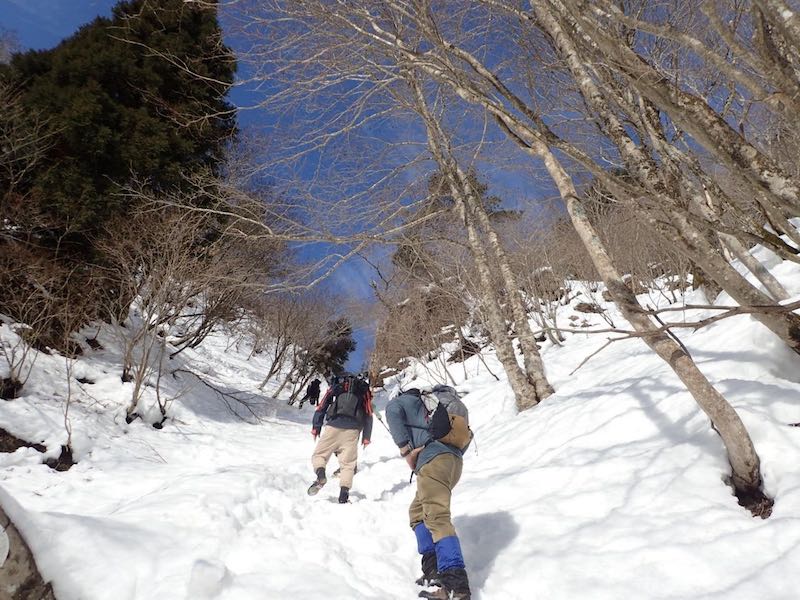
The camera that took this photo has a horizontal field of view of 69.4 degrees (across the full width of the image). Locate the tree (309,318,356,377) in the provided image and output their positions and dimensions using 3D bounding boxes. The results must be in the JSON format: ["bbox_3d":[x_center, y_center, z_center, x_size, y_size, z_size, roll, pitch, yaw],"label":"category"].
[{"bbox_3d":[-5.600,4.100,47.200,4.000,5.400,4.000,0,-25,0],"label":"tree"}]

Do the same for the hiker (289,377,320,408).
[{"bbox_3d":[-4.500,4.700,28.800,0.750,1.550,0.950,-14,-28,27],"label":"hiker"}]

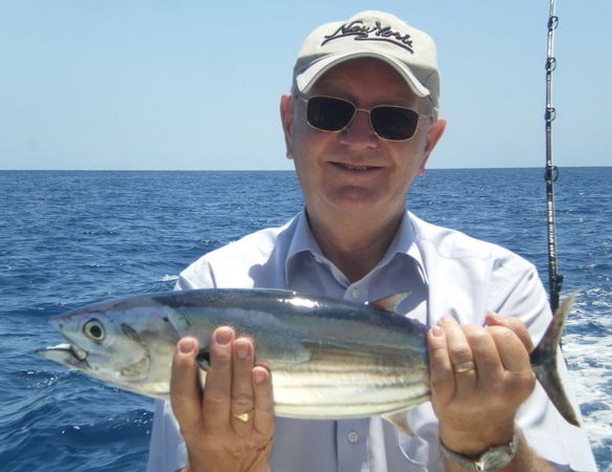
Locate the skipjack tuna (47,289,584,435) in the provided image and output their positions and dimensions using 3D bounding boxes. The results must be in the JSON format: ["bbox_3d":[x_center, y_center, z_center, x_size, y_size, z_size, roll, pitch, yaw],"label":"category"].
[{"bbox_3d":[0.003,0.113,1.430,0.485,0.128,0.078,3,2,-3],"label":"skipjack tuna"}]

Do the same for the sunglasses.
[{"bbox_3d":[0.067,-0.137,1.790,0.138,0.045,0.140,8,4,4],"label":"sunglasses"}]

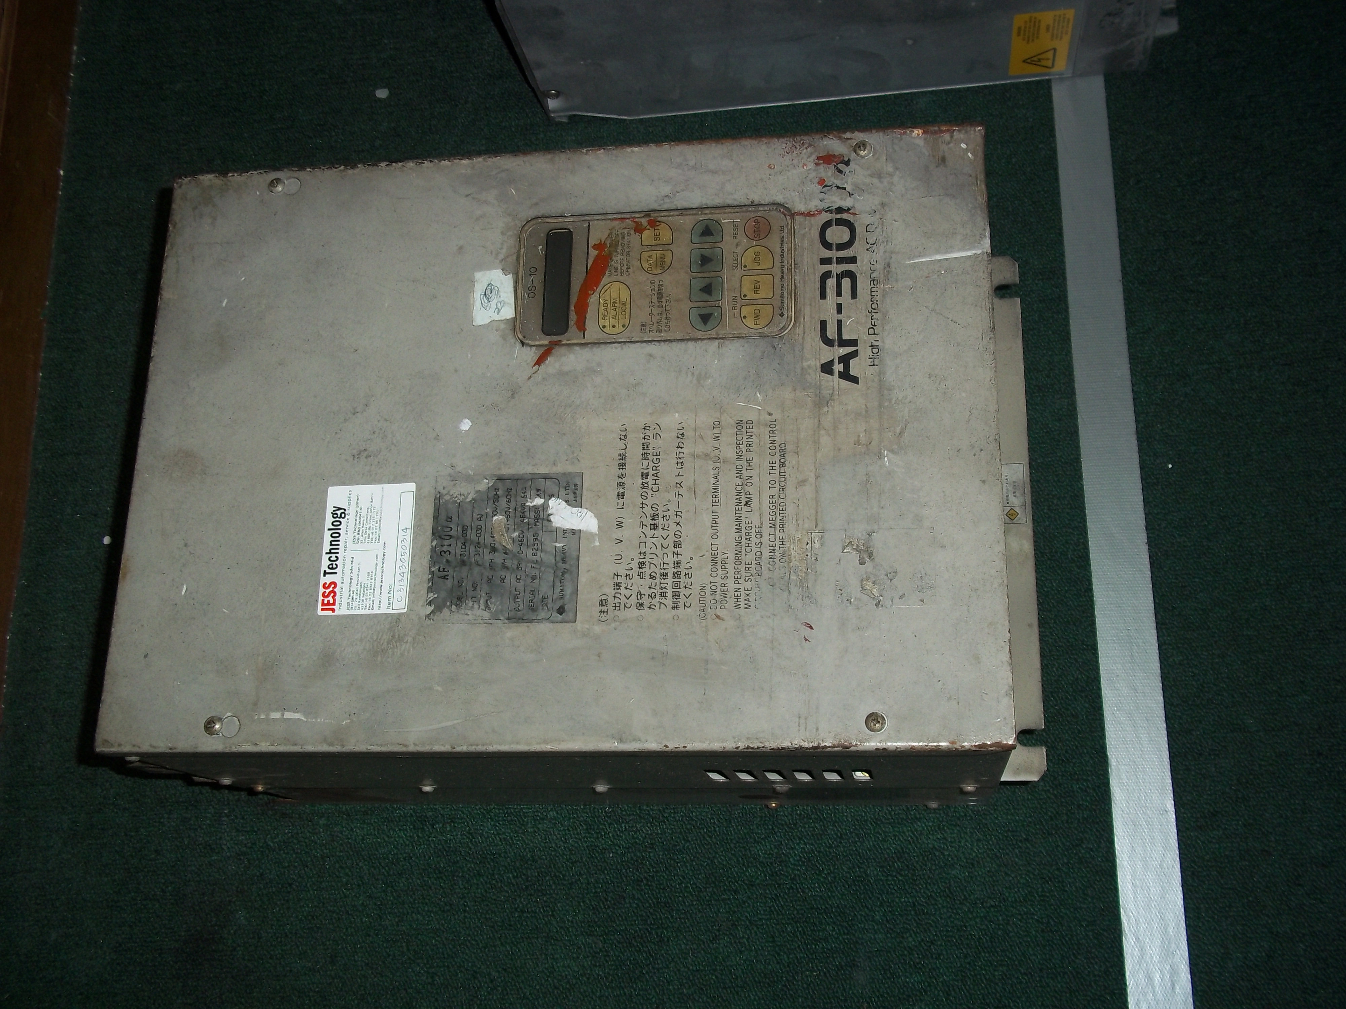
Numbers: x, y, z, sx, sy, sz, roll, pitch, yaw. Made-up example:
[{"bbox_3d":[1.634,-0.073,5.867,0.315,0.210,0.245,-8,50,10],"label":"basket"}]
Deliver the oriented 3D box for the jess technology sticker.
[{"bbox_3d":[-0.175,0.025,0.802,0.053,0.002,0.077,-2,72,9],"label":"jess technology sticker"}]

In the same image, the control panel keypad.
[{"bbox_3d":[-0.011,-0.135,0.828,0.165,0.012,0.088,-2,72,9],"label":"control panel keypad"}]

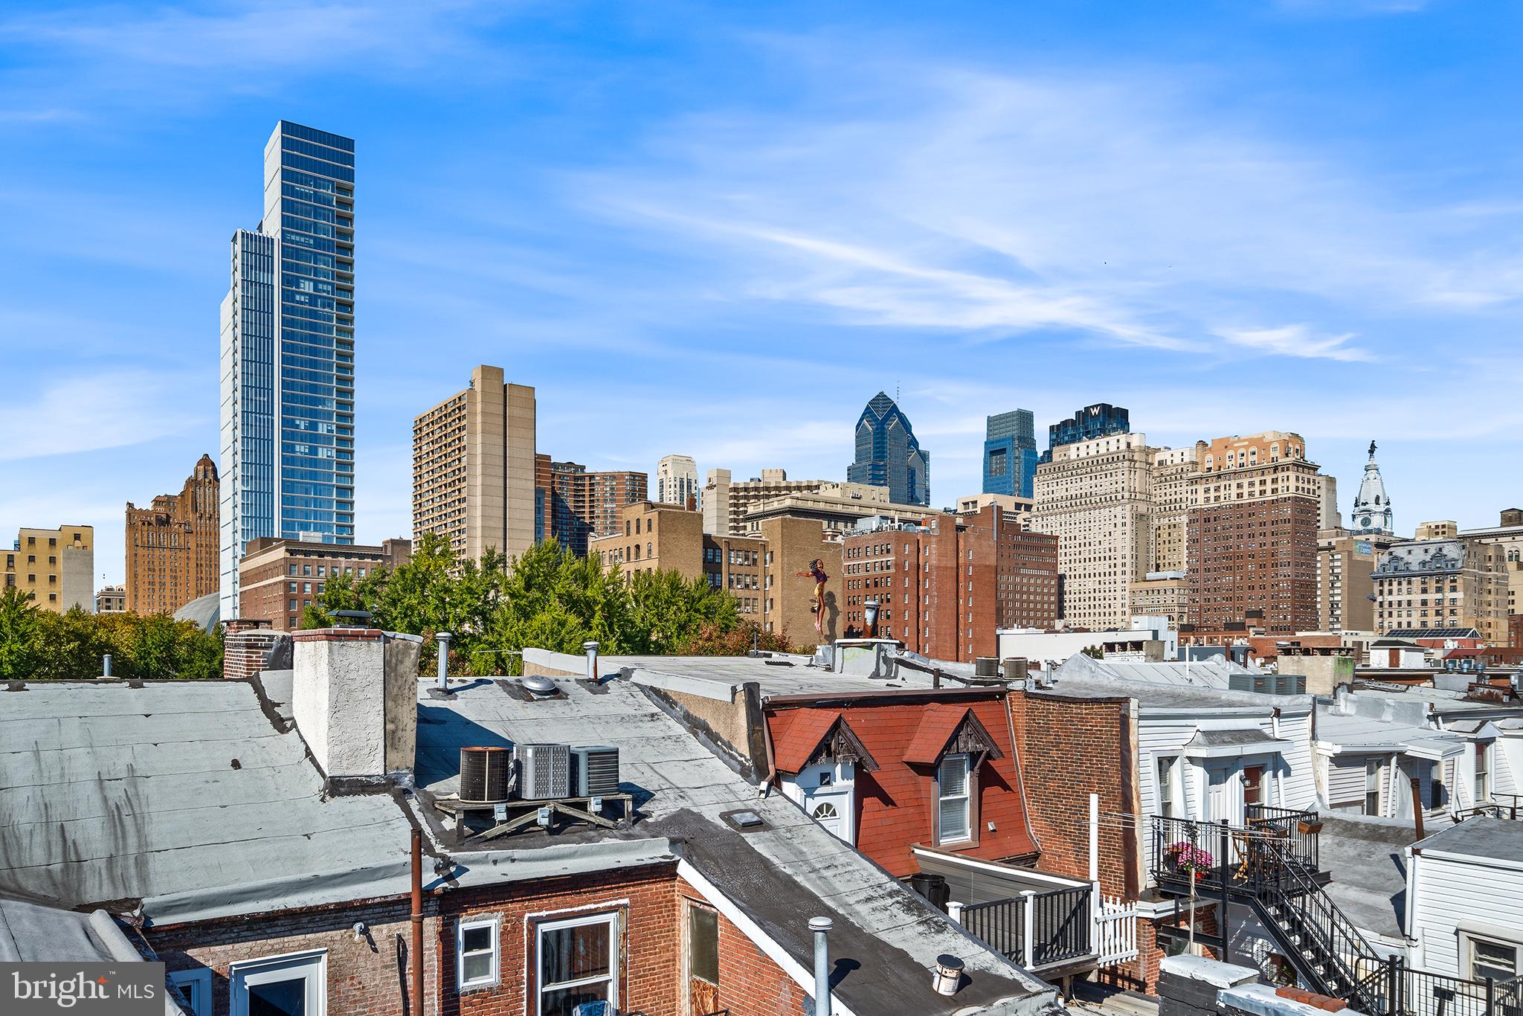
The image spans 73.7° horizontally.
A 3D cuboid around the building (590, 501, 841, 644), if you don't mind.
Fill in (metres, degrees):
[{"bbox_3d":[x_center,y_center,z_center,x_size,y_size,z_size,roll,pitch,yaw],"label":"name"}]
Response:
[{"bbox_3d":[-7.650,19.500,167.000,34.500,39.000,23.500,0,0,-34],"label":"building"}]

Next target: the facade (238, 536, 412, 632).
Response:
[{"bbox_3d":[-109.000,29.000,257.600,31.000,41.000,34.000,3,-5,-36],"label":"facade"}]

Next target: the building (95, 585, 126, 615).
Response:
[{"bbox_3d":[-353.000,69.500,553.000,18.000,52.000,22.000,3,-5,-36],"label":"building"}]

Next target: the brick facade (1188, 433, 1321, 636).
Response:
[{"bbox_3d":[161.000,21.400,334.600,17.000,86.000,36.000,3,-5,-35],"label":"brick facade"}]

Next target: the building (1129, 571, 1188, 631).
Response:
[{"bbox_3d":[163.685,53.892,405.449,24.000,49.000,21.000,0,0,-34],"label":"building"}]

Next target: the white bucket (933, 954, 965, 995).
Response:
[{"bbox_3d":[2.078,5.200,11.300,0.310,0.355,0.310,8,11,-2],"label":"white bucket"}]

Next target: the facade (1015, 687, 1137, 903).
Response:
[{"bbox_3d":[6.000,5.380,19.450,0.400,3.650,2.900,3,-5,-36],"label":"facade"}]

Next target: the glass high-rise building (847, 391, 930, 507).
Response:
[{"bbox_3d":[106.712,26.534,855.000,50.000,253.000,50.000,0,0,-34],"label":"glass high-rise building"}]

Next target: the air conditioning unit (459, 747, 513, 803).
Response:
[{"bbox_3d":[-3.643,3.515,13.400,0.650,0.670,0.650,0,0,-34],"label":"air conditioning unit"}]

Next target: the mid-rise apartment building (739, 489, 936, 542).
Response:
[{"bbox_3d":[26.000,28.500,311.000,58.000,62.000,27.000,3,-5,-36],"label":"mid-rise apartment building"}]

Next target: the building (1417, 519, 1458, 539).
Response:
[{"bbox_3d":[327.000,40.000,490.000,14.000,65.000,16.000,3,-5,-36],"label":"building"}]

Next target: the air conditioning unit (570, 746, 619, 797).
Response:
[{"bbox_3d":[-2.363,3.744,14.400,0.590,0.660,0.590,0,0,-34],"label":"air conditioning unit"}]

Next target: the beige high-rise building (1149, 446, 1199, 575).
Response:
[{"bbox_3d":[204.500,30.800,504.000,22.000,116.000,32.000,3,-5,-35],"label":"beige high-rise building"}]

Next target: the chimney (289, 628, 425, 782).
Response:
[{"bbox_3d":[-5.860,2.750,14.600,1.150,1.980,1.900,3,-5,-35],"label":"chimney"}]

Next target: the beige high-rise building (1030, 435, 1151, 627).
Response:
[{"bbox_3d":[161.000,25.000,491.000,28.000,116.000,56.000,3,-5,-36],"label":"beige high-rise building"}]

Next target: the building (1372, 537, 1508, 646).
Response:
[{"bbox_3d":[221.000,37.000,331.000,34.000,53.000,26.000,3,-5,-36],"label":"building"}]

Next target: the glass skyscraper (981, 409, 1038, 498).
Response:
[{"bbox_3d":[268.780,45.087,1100.000,41.000,295.000,48.000,0,0,-34],"label":"glass skyscraper"}]

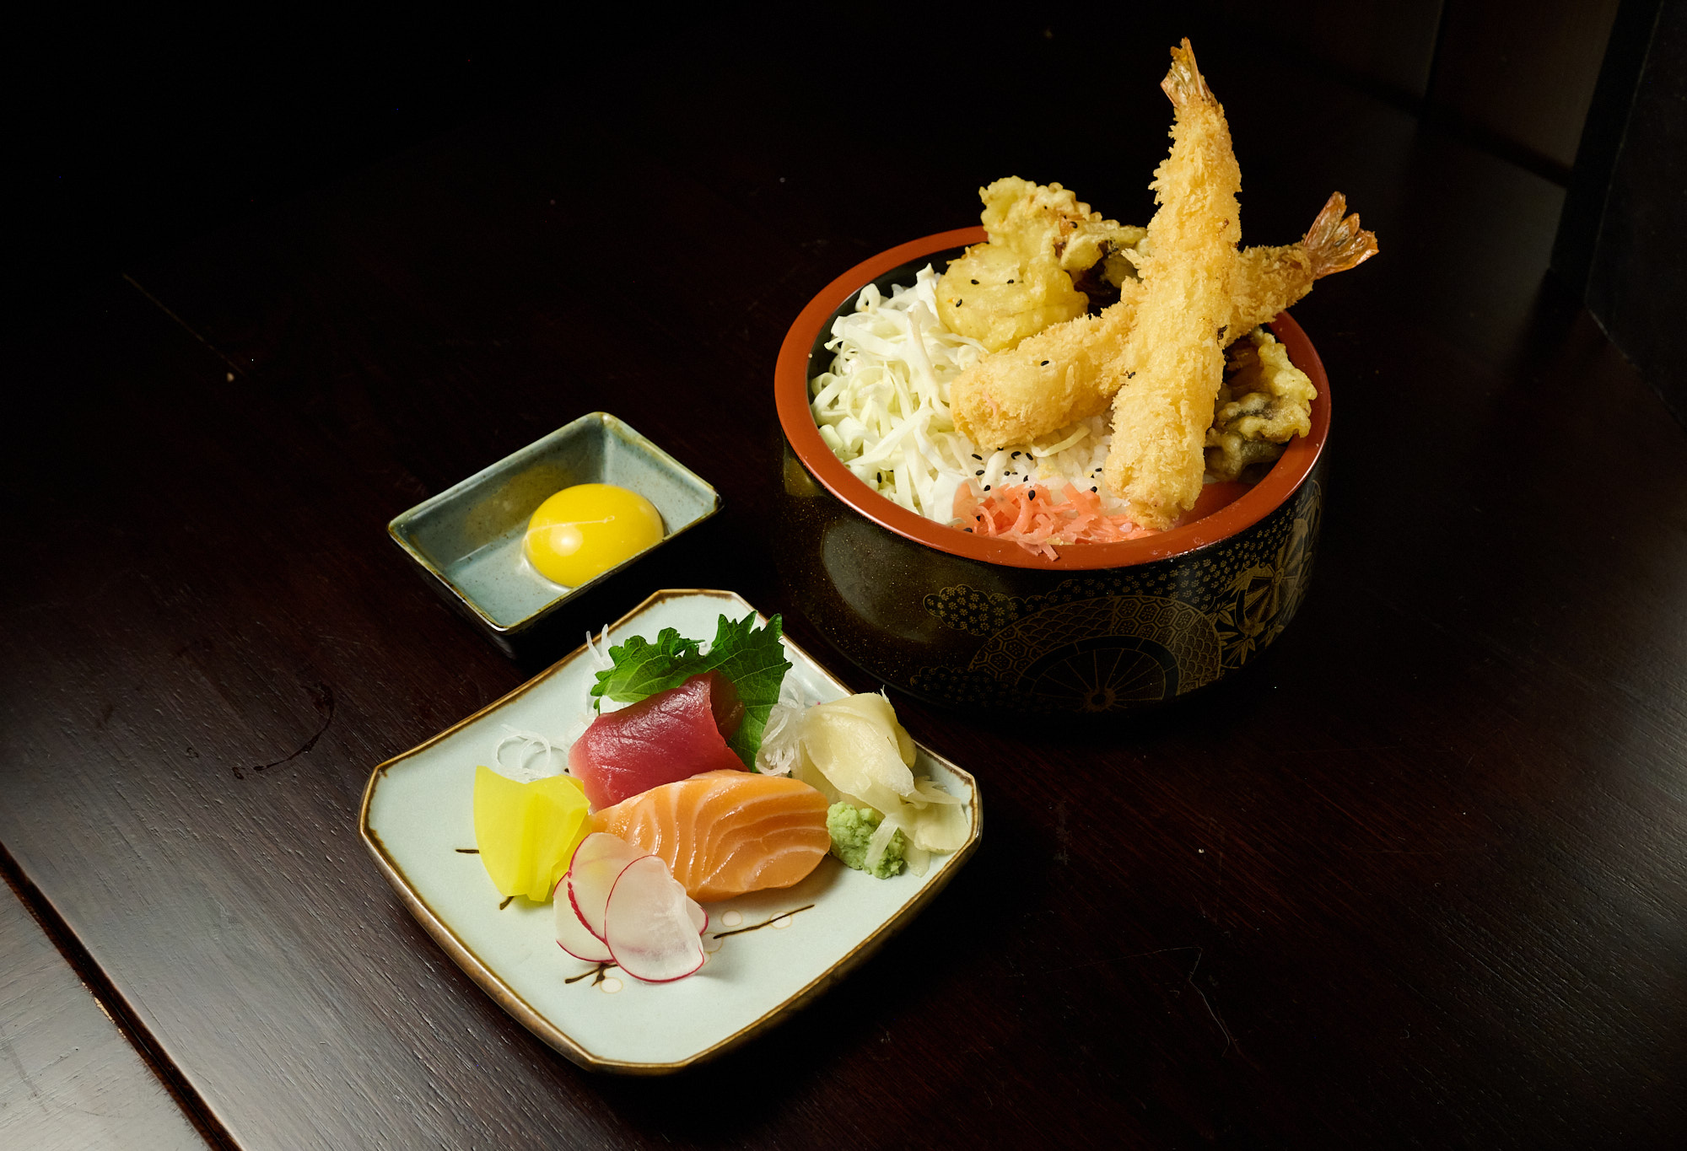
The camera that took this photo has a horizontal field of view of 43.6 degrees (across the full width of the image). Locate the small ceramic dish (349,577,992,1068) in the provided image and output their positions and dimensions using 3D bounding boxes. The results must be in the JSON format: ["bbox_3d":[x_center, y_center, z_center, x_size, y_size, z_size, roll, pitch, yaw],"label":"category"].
[{"bbox_3d":[-0.051,0.076,0.630,0.145,0.025,0.145,-33,52,-29],"label":"small ceramic dish"}]

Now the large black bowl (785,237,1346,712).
[{"bbox_3d":[0.068,-0.036,0.709,0.183,0.075,0.183,-1,44,1],"label":"large black bowl"}]

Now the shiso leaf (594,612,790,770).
[{"bbox_3d":[-0.048,0.037,0.658,0.063,0.025,0.048,-1,44,0],"label":"shiso leaf"}]

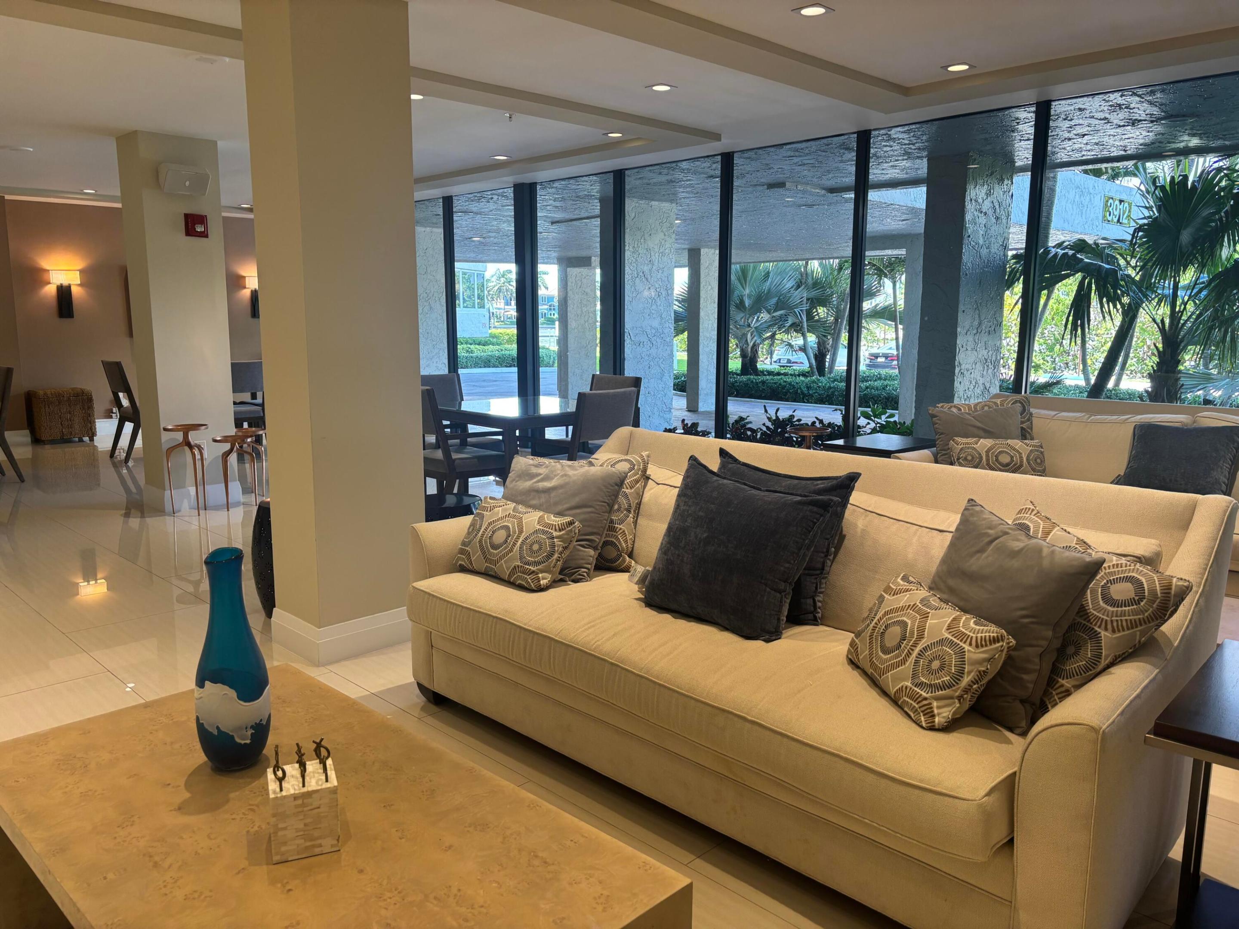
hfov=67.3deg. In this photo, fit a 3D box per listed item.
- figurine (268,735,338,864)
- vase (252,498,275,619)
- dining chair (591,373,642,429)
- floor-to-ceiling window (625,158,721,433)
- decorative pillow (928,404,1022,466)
[{"bbox_3d":[-0.562,0.588,1.650,0.111,0.171,0.111,-3,10,-22],"label":"figurine"},{"bbox_3d":[-1.501,0.442,4.235,0.335,0.515,0.335,-9,13,-44],"label":"vase"},{"bbox_3d":[-0.217,-0.133,6.447,0.612,0.933,0.476,-9,13,-44],"label":"dining chair"},{"bbox_3d":[0.380,-1.046,7.212,0.080,2.496,0.978,-9,13,-44],"label":"floor-to-ceiling window"},{"bbox_3d":[1.833,-0.061,4.787,0.460,0.450,0.150,4,-10,23],"label":"decorative pillow"}]

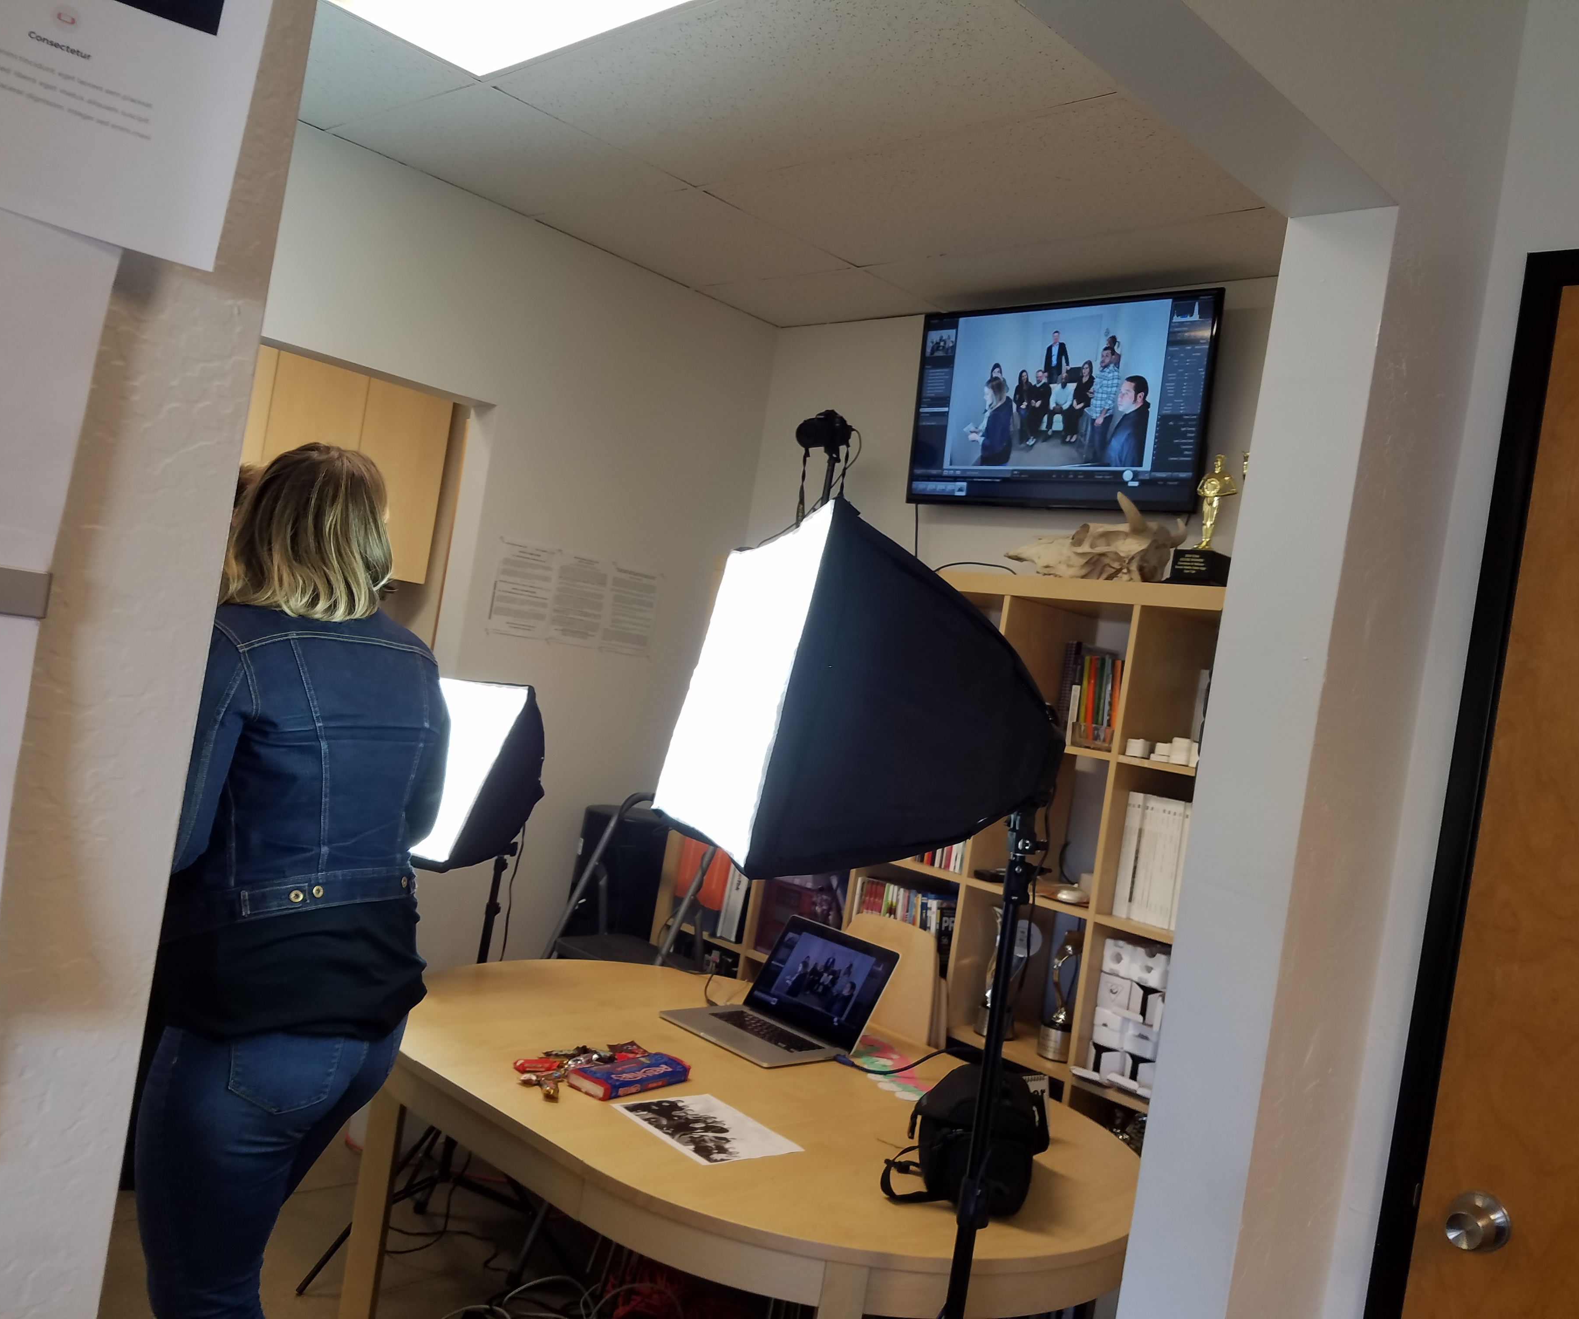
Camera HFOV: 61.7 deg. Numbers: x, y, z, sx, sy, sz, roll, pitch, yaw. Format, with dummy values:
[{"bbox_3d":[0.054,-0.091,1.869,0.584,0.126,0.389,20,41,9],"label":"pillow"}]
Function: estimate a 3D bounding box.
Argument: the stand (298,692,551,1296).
[{"bbox_3d":[-0.824,0.737,3.227,0.620,1.420,0.630,9,0,-40],"label":"stand"}]

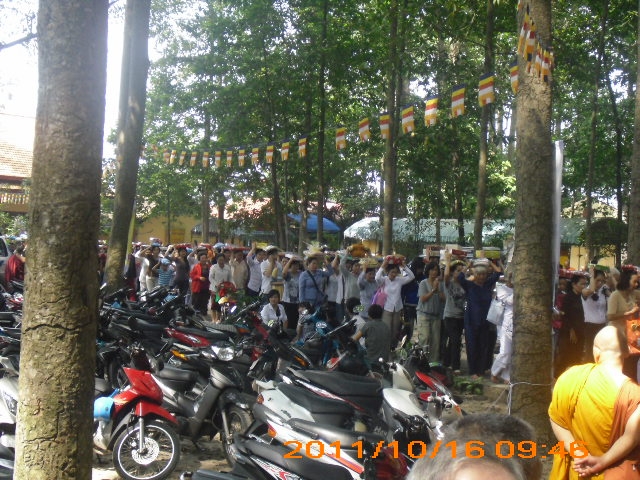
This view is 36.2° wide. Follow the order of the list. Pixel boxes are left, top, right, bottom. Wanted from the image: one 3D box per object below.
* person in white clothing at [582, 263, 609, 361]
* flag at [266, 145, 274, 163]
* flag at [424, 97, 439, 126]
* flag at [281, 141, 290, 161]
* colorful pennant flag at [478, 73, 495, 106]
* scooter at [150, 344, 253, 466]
[{"bbox_3d":[3.505,1.066,12.400,0.450,1.570,0.360,1,0,-20],"label":"person in white clothing"},{"bbox_3d":[-0.743,-1.298,14.700,0.030,0.310,0.235,1,0,-31],"label":"flag"},{"bbox_3d":[1.252,-1.442,11.000,0.030,0.335,0.235,1,0,-31],"label":"flag"},{"bbox_3d":[-0.500,-1.297,14.200,0.030,0.310,0.235,1,0,-31],"label":"flag"},{"bbox_3d":[1.733,-1.561,10.200,0.030,0.345,0.235,1,0,-31],"label":"colorful pennant flag"},{"bbox_3d":[-1.149,1.426,9.135,0.680,1.040,1.840,1,0,-38],"label":"scooter"}]

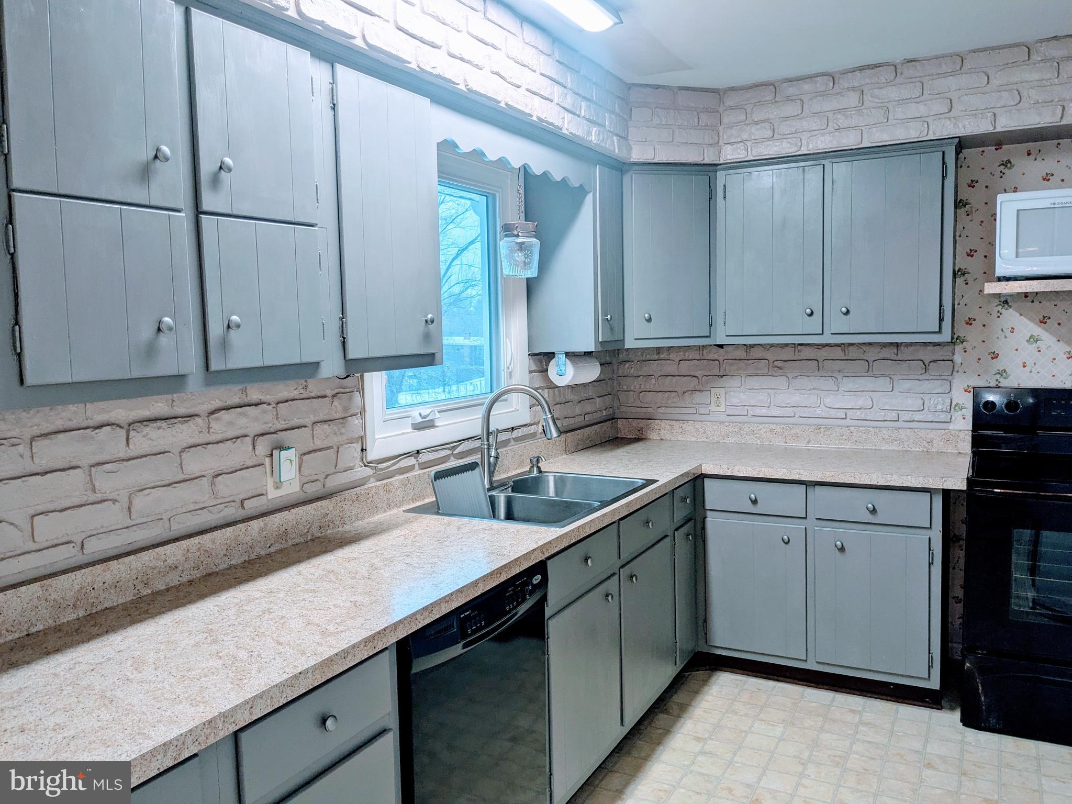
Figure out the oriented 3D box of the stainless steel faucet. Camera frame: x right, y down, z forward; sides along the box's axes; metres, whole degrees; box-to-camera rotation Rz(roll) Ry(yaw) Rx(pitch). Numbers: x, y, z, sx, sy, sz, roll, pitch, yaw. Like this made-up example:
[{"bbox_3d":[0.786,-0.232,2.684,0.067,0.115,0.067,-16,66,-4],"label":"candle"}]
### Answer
[{"bbox_3d":[-0.051,0.124,2.964,0.318,0.372,0.092,1,6,28],"label":"stainless steel faucet"}]

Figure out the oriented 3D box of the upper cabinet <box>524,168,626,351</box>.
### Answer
[{"bbox_3d":[0.166,-0.587,3.435,0.341,0.749,0.294,1,6,28],"label":"upper cabinet"}]

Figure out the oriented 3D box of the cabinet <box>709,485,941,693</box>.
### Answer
[{"bbox_3d":[1.216,0.663,3.520,0.914,0.777,0.630,1,6,28],"label":"cabinet"}]

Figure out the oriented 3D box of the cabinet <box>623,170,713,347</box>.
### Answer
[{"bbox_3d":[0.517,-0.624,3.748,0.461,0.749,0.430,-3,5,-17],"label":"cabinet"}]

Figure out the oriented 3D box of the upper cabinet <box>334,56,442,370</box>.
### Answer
[{"bbox_3d":[-0.503,-0.454,2.196,0.343,0.725,0.431,1,6,28],"label":"upper cabinet"}]

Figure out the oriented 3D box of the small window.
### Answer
[{"bbox_3d":[-0.301,-0.390,2.942,0.087,1.049,1.023,1,6,28],"label":"small window"}]

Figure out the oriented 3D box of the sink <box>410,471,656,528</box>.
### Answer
[{"bbox_3d":[0.020,0.407,2.878,0.561,0.190,0.802,1,6,28],"label":"sink"}]

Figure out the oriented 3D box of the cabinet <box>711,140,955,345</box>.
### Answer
[{"bbox_3d":[1.257,-0.630,3.537,0.928,0.765,0.346,1,6,28],"label":"cabinet"}]

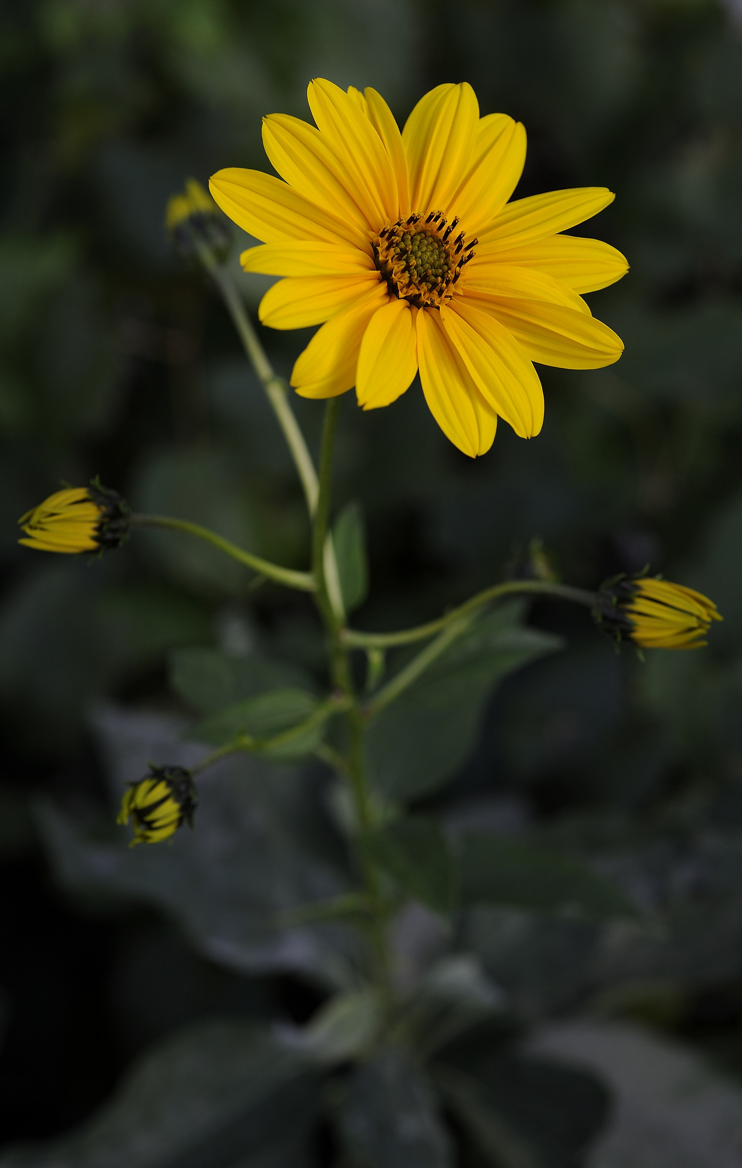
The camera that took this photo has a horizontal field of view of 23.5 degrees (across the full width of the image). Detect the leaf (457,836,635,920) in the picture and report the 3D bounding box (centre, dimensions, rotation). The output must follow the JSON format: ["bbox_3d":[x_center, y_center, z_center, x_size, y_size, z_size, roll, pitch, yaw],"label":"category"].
[{"bbox_3d":[0.047,0.078,0.475,0.048,0.008,0.023,8,45,0],"label":"leaf"}]

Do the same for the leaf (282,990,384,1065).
[{"bbox_3d":[-0.010,0.117,0.470,0.026,0.010,0.019,-23,43,-7],"label":"leaf"}]

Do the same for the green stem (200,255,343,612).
[{"bbox_3d":[-0.023,-0.040,0.436,0.009,0.008,0.113,-20,64,0],"label":"green stem"}]

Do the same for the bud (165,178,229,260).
[{"bbox_3d":[-0.045,-0.096,0.465,0.017,0.017,0.021,-8,54,-4],"label":"bud"}]

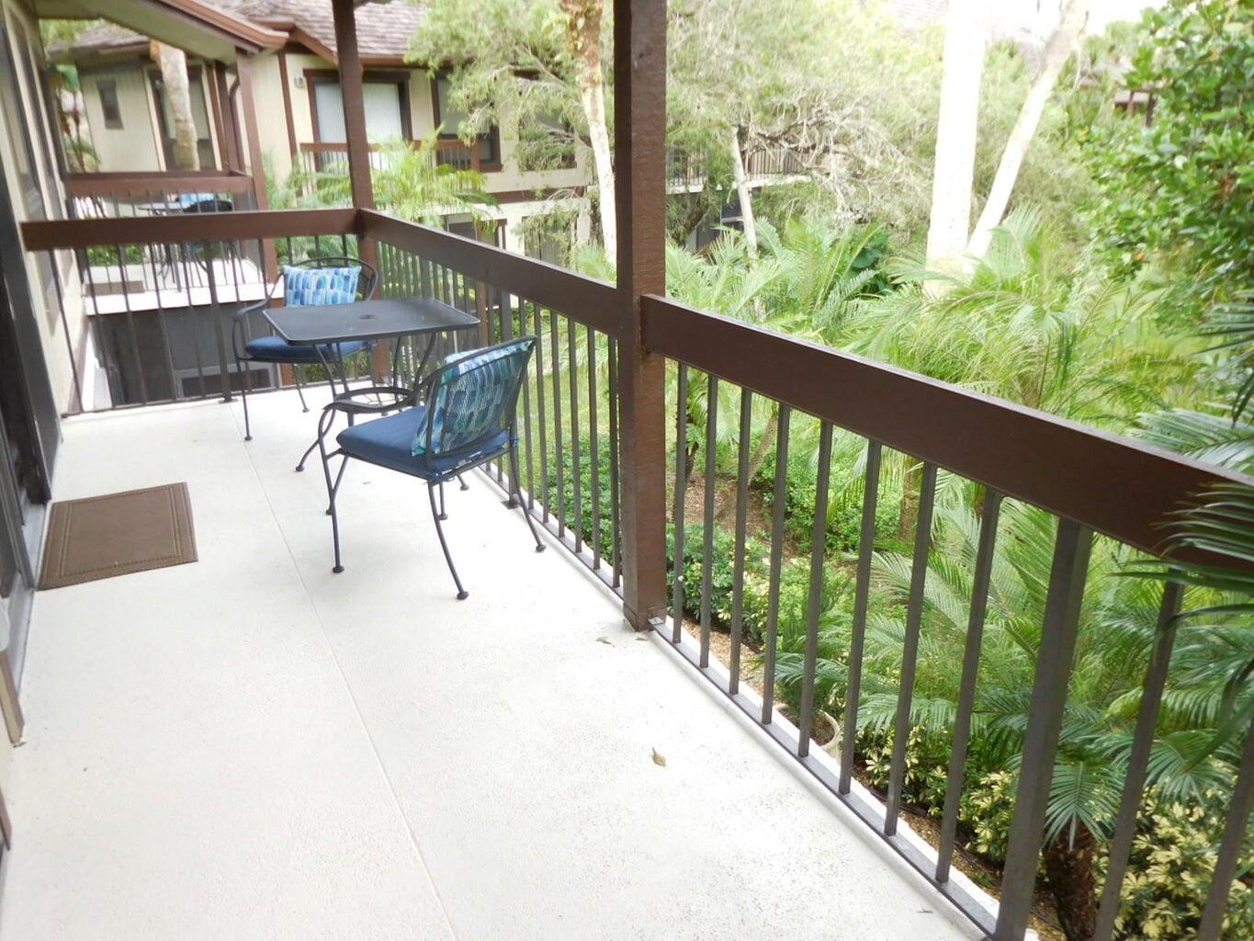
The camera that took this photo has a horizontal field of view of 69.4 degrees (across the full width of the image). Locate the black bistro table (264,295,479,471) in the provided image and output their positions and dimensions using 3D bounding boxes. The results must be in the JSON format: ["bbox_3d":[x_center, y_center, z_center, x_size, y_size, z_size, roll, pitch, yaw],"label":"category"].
[{"bbox_3d":[-1.069,-0.301,3.908,0.741,0.716,0.748,-11,22,-25],"label":"black bistro table"}]

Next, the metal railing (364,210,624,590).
[{"bbox_3d":[-0.773,-0.558,4.144,0.075,1.023,3.228,-11,22,-25],"label":"metal railing"}]

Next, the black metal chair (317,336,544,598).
[{"bbox_3d":[-0.669,-0.073,3.175,0.582,0.819,0.589,11,23,29],"label":"black metal chair"}]

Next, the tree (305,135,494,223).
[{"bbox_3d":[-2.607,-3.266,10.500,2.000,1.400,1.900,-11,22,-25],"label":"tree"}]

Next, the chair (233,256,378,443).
[{"bbox_3d":[-1.576,-0.607,4.549,0.590,0.808,0.585,2,20,9],"label":"chair"}]

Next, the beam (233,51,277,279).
[{"bbox_3d":[-3.664,-2.913,8.940,0.110,2.153,0.110,-11,22,-25],"label":"beam"}]

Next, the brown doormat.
[{"bbox_3d":[-1.964,0.224,3.508,0.504,0.012,0.884,-11,22,-25],"label":"brown doormat"}]

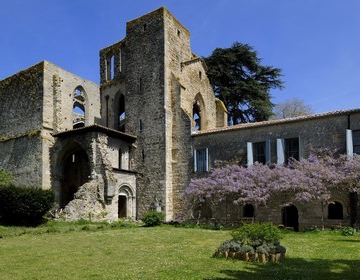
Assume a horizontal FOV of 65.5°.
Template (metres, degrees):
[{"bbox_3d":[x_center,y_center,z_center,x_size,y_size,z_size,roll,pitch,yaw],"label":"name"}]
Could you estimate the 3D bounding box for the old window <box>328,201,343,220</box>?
[{"bbox_3d":[10.307,4.677,18.511,0.836,1.215,0.400,-5,-8,34],"label":"old window"}]

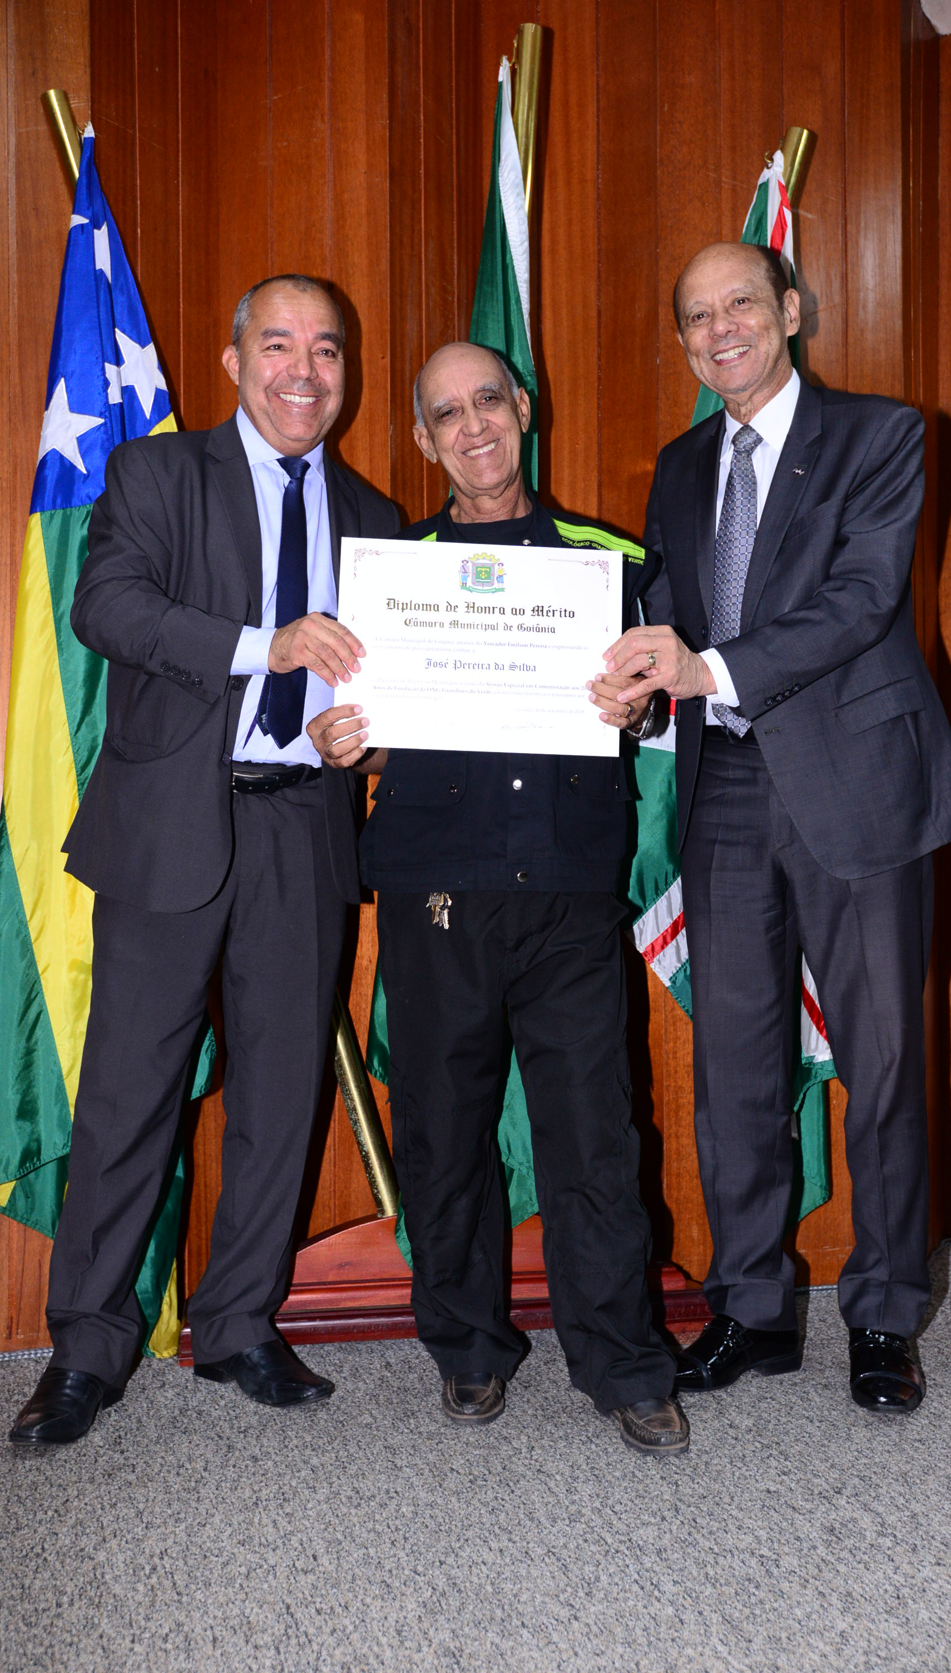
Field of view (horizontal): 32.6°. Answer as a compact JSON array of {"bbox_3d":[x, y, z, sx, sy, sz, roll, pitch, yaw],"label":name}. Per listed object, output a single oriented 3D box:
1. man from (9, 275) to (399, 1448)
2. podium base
[{"bbox_3d":[-0.387,-0.005,2.424,0.596,1.717,0.465,0,0,-25],"label":"man"},{"bbox_3d":[-0.056,0.744,2.818,0.899,0.222,0.232,0,0,-12],"label":"podium base"}]

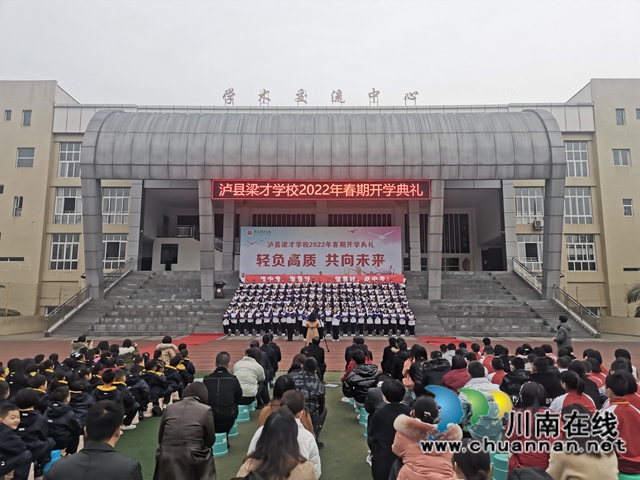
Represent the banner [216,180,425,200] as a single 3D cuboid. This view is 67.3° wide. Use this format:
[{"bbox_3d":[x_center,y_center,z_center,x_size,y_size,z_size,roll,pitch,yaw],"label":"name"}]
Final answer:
[{"bbox_3d":[0.109,-3.404,32.860,14.943,1.400,0.200,0,-8,0],"label":"banner"}]

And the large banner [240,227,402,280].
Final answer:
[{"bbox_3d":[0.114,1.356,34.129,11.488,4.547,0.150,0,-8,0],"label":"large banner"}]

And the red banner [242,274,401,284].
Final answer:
[{"bbox_3d":[0.343,2.717,32.935,10.894,0.636,0.100,0,-8,0],"label":"red banner"}]

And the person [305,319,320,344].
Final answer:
[{"bbox_3d":[-0.253,3.411,17.399,0.507,1.548,0.380,0,-8,0],"label":"person"}]

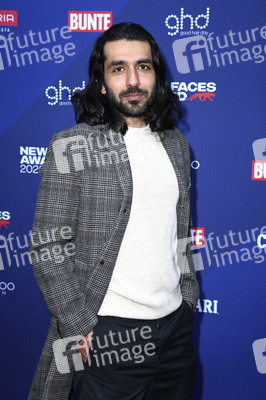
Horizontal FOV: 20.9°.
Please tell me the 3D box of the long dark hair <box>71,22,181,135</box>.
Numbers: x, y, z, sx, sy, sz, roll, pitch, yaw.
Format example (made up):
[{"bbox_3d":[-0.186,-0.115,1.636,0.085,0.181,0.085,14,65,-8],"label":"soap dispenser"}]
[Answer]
[{"bbox_3d":[-0.020,-0.320,1.910,0.280,0.290,0.240,-4,9,-16],"label":"long dark hair"}]

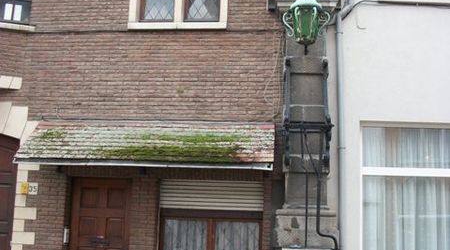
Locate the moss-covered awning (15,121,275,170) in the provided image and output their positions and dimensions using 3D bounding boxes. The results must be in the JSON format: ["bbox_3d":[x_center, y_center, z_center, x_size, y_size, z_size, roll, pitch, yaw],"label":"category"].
[{"bbox_3d":[-0.987,0.227,7.134,3.220,0.650,0.640,1,-10,6],"label":"moss-covered awning"}]

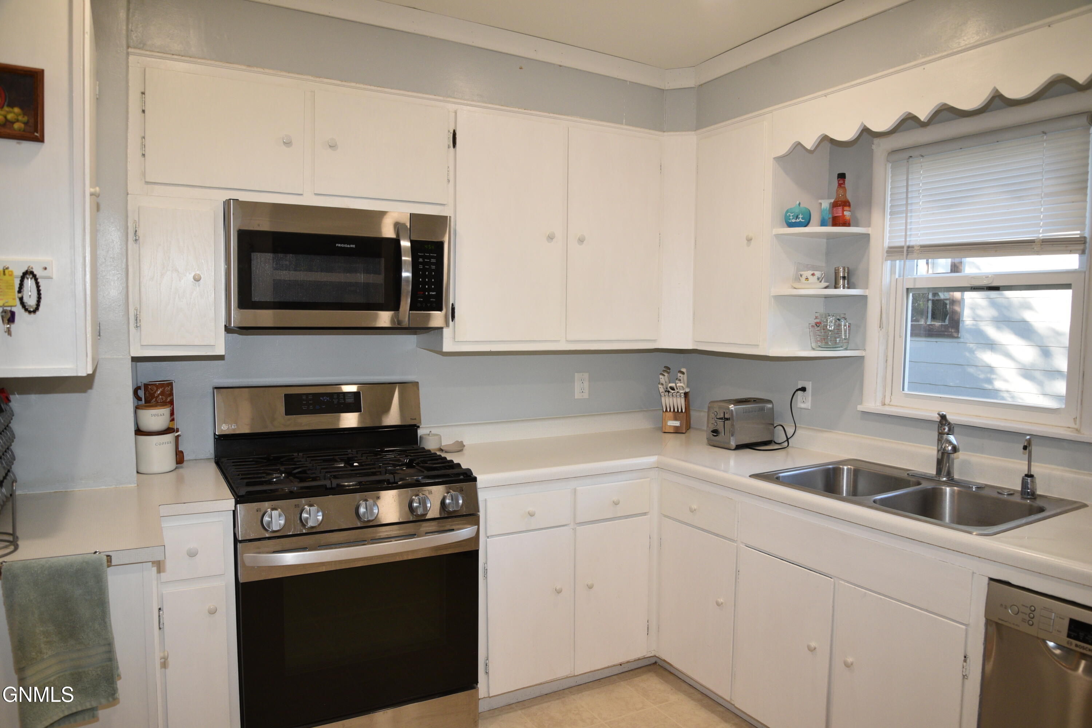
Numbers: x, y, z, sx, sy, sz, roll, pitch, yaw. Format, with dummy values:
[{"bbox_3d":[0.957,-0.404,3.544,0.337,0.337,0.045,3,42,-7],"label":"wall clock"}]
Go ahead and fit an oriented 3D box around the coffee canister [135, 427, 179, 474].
[{"bbox_3d":[-1.280,0.285,2.389,0.118,0.130,0.118,3,4,40],"label":"coffee canister"}]

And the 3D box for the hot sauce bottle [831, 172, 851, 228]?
[{"bbox_3d":[1.135,-0.623,2.795,0.072,0.221,0.072,-1,4,-29],"label":"hot sauce bottle"}]

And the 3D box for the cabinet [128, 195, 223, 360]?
[{"bbox_3d":[-1.239,-0.282,2.441,0.279,0.504,0.318,-1,4,-29],"label":"cabinet"}]

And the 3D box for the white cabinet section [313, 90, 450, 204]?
[{"bbox_3d":[-0.649,-0.768,2.729,0.504,0.354,0.310,-1,4,-29],"label":"white cabinet section"}]

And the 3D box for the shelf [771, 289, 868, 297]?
[{"bbox_3d":[1.021,-0.266,2.714,0.318,0.020,0.187,-1,4,-30],"label":"shelf"}]

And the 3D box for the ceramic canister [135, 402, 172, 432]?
[{"bbox_3d":[-1.285,0.177,2.376,0.102,0.083,0.102,4,5,44],"label":"ceramic canister"}]

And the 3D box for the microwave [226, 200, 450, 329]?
[{"bbox_3d":[-0.767,-0.335,2.661,0.755,0.415,0.388,-1,4,-29],"label":"microwave"}]

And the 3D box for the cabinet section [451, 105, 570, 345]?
[{"bbox_3d":[-0.208,-0.535,2.993,0.489,0.887,0.310,-1,4,-29],"label":"cabinet section"}]

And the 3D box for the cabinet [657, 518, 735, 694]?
[{"bbox_3d":[0.789,0.889,2.849,0.548,0.582,0.420,-1,4,-29],"label":"cabinet"}]

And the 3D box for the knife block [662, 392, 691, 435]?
[{"bbox_3d":[0.624,0.224,3.462,0.112,0.188,0.150,2,3,18],"label":"knife block"}]

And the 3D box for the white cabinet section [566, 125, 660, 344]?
[{"bbox_3d":[0.224,-0.543,3.234,0.481,0.884,0.310,-1,4,-29],"label":"white cabinet section"}]

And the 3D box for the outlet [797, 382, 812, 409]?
[{"bbox_3d":[1.080,0.130,3.050,0.012,0.115,0.069,-1,4,-29],"label":"outlet"}]

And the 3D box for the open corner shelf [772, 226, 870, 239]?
[{"bbox_3d":[1.049,-0.504,2.770,0.312,0.021,0.211,-1,4,-29],"label":"open corner shelf"}]

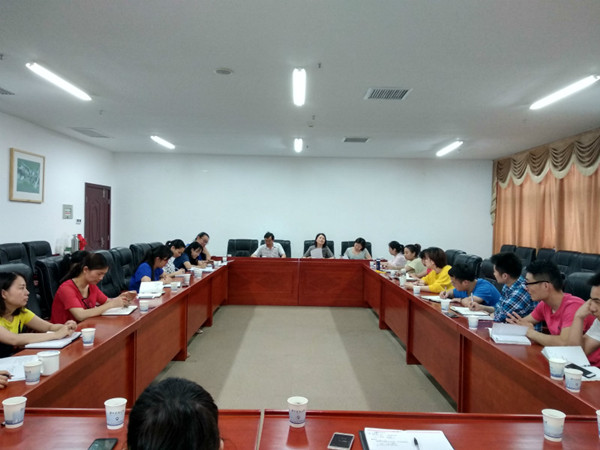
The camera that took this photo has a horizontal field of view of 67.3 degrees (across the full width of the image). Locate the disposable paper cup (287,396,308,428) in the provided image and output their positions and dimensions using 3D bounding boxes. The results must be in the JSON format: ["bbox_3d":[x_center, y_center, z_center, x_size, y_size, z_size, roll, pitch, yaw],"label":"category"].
[{"bbox_3d":[-0.007,0.648,1.550,0.074,0.088,0.074,1,1,-1],"label":"disposable paper cup"}]

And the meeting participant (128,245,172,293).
[{"bbox_3d":[-1.653,0.807,4.942,0.700,1.167,0.500,1,0,-1],"label":"meeting participant"}]

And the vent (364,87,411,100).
[{"bbox_3d":[1.010,-1.518,5.245,0.474,0.040,0.463,1,0,-1],"label":"vent"}]

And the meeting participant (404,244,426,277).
[{"bbox_3d":[1.582,0.882,6.739,0.750,1.180,0.500,1,0,-1],"label":"meeting participant"}]

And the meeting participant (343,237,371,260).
[{"bbox_3d":[1.106,0.854,8.634,0.520,1.200,0.750,1,0,-1],"label":"meeting participant"}]

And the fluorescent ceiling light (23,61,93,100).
[{"bbox_3d":[-2.558,-1.526,4.888,0.135,0.075,1.240,1,0,-1],"label":"fluorescent ceiling light"}]

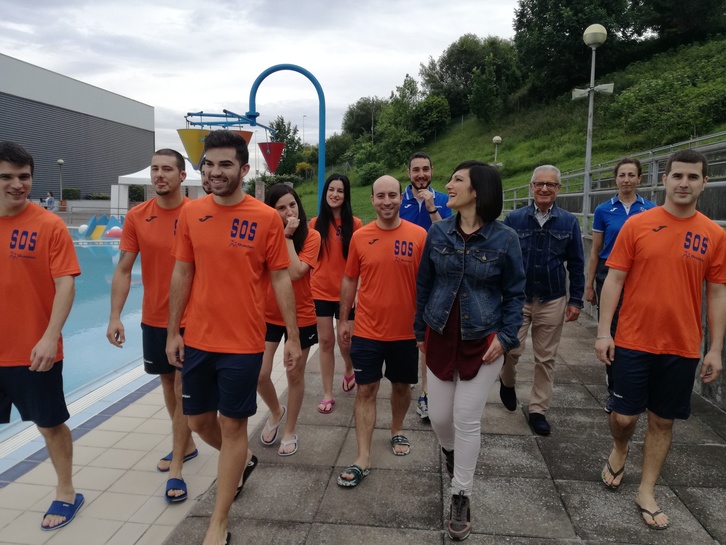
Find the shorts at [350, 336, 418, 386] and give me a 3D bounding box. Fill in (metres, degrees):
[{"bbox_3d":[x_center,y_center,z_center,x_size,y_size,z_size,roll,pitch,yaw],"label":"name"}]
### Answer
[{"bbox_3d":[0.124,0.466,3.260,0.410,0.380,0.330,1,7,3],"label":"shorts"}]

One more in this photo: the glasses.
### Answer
[{"bbox_3d":[1.124,-0.524,3.470,0.150,0.045,0.130,2,8,14],"label":"glasses"}]

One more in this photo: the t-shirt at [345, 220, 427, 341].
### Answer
[{"bbox_3d":[0.132,0.042,3.180,0.490,0.690,0.290,1,7,4],"label":"t-shirt"}]

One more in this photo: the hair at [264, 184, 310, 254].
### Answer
[{"bbox_3d":[-0.463,-0.327,3.430,0.270,0.450,0.240,1,7,6],"label":"hair"}]

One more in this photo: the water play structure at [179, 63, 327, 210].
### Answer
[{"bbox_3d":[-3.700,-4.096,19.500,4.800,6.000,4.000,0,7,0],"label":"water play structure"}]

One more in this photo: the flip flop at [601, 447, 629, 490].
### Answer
[{"bbox_3d":[1.372,1.041,3.054,0.105,0.080,0.275,5,41,34],"label":"flip flop"}]

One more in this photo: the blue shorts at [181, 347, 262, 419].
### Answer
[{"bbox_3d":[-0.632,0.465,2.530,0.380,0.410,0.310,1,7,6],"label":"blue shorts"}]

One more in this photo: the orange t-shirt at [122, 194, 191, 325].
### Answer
[{"bbox_3d":[-1.002,-0.060,2.950,0.490,0.680,0.280,0,7,-3],"label":"orange t-shirt"}]

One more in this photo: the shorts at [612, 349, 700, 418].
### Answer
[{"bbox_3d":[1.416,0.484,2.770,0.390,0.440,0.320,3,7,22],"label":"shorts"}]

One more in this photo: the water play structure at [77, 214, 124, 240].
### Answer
[{"bbox_3d":[-12.646,-2.184,27.500,2.500,1.250,2.000,-1,7,-8],"label":"water play structure"}]

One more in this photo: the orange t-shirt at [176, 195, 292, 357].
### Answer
[{"bbox_3d":[-0.576,-0.002,2.510,0.510,0.690,0.290,1,7,6],"label":"orange t-shirt"}]

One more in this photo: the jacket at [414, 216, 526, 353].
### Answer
[{"bbox_3d":[0.518,0.058,2.730,0.500,0.620,0.310,2,7,16],"label":"jacket"}]

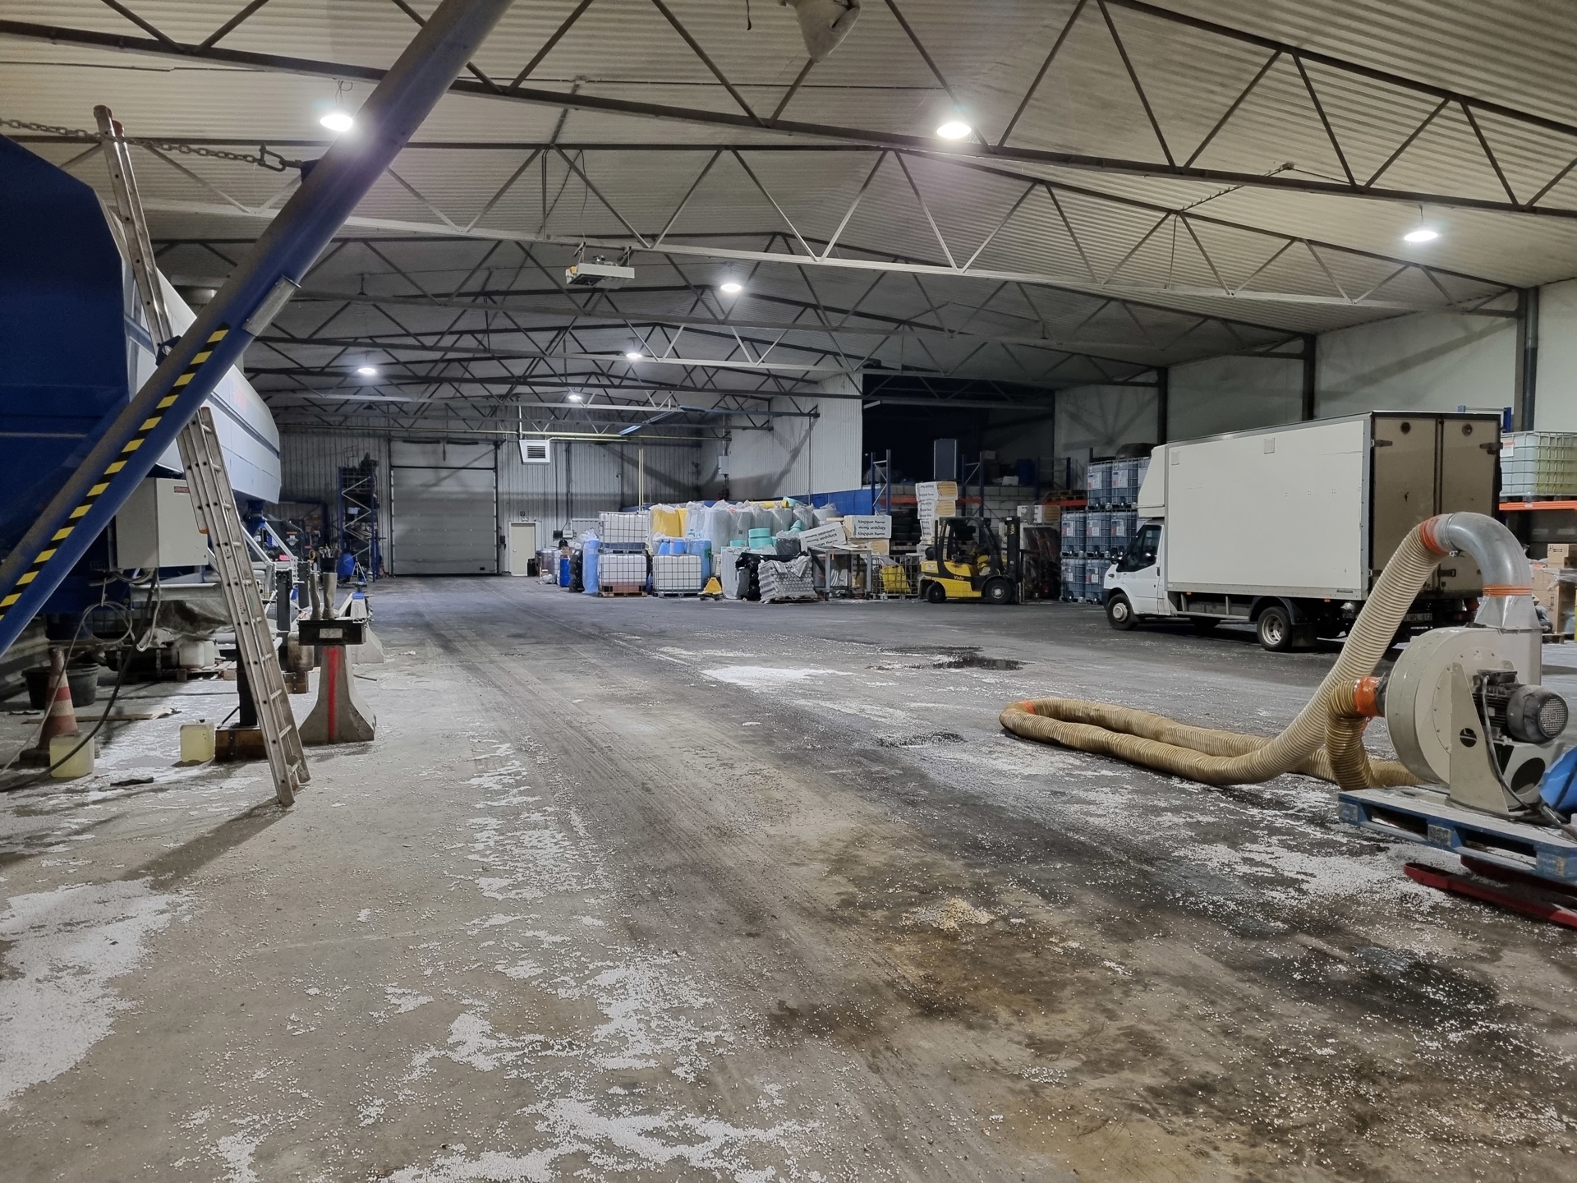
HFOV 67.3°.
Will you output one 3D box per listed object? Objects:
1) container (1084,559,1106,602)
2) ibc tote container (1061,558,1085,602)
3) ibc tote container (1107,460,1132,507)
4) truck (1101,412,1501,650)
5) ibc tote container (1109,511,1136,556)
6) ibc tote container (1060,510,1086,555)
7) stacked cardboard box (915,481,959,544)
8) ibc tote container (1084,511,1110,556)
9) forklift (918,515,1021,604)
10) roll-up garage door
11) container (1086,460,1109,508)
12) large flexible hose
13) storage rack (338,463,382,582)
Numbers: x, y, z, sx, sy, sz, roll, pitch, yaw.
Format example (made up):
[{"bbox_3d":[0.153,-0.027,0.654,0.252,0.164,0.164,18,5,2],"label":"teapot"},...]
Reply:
[{"bbox_3d":[8.009,-0.271,28.760,1.200,1.160,1.000,-1,3,-20],"label":"container"},{"bbox_3d":[7.639,-0.322,29.770,1.200,1.160,1.000,-1,3,-20],"label":"ibc tote container"},{"bbox_3d":[8.469,-2.561,28.200,1.200,1.160,1.000,-1,3,-19],"label":"ibc tote container"},{"bbox_3d":[7.475,-0.837,18.649,2.120,3.230,6.750,-1,3,-17],"label":"truck"},{"bbox_3d":[8.476,-1.411,28.235,1.200,1.160,1.000,-1,3,-19],"label":"ibc tote container"},{"bbox_3d":[7.784,-1.506,30.221,1.200,1.160,1.000,-1,3,-19],"label":"ibc tote container"},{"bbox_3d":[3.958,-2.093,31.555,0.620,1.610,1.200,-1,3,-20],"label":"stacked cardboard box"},{"bbox_3d":[8.141,-1.457,29.196,1.200,1.160,1.000,-1,3,-19],"label":"ibc tote container"},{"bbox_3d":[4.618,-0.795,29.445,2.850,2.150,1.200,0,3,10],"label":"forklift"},{"bbox_3d":[-13.778,-3.314,47.496,4.118,5.421,0.150,-1,3,-19],"label":"roll-up garage door"},{"bbox_3d":[8.143,-2.605,29.136,1.200,1.160,1.000,-1,3,-19],"label":"container"},{"bbox_3d":[3.168,0.396,8.602,2.050,1.900,5.350,-1,3,-12],"label":"large flexible hose"},{"bbox_3d":[-15.478,-2.368,42.425,1.200,4.050,2.400,-1,3,-20],"label":"storage rack"}]

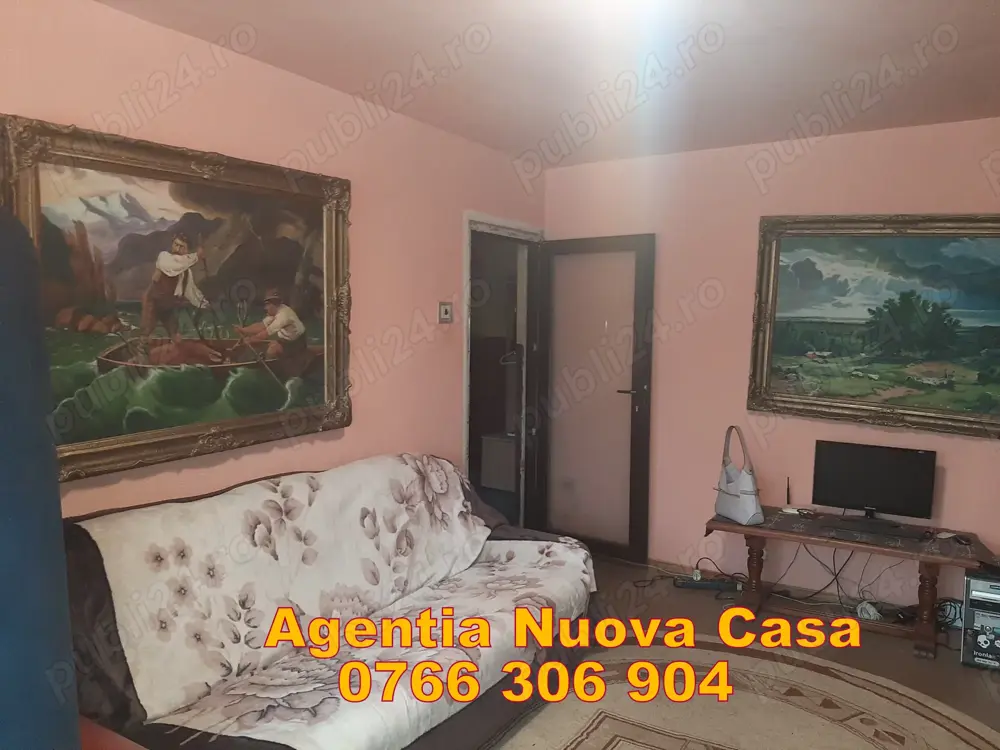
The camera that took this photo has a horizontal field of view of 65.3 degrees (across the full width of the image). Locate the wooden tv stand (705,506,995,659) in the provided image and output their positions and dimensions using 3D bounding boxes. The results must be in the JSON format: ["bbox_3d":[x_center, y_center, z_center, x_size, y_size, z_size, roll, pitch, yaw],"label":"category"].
[{"bbox_3d":[1.729,1.027,3.953,1.220,0.500,0.585,3,4,32],"label":"wooden tv stand"}]

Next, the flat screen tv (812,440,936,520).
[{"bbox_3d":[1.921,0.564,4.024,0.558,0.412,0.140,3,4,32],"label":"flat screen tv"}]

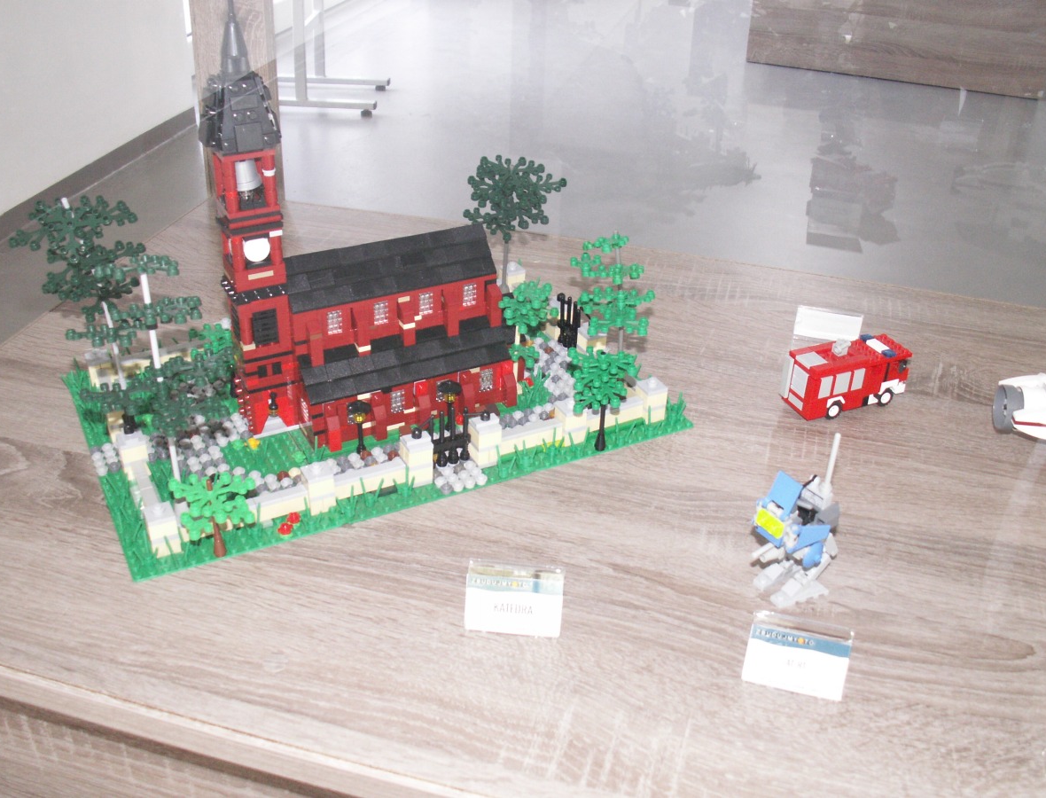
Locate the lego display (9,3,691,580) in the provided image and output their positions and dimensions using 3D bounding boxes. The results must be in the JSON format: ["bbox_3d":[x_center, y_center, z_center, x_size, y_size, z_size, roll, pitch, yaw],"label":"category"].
[{"bbox_3d":[-0.105,-0.123,0.714,0.415,0.290,0.265,-14,33,-25],"label":"lego display"}]

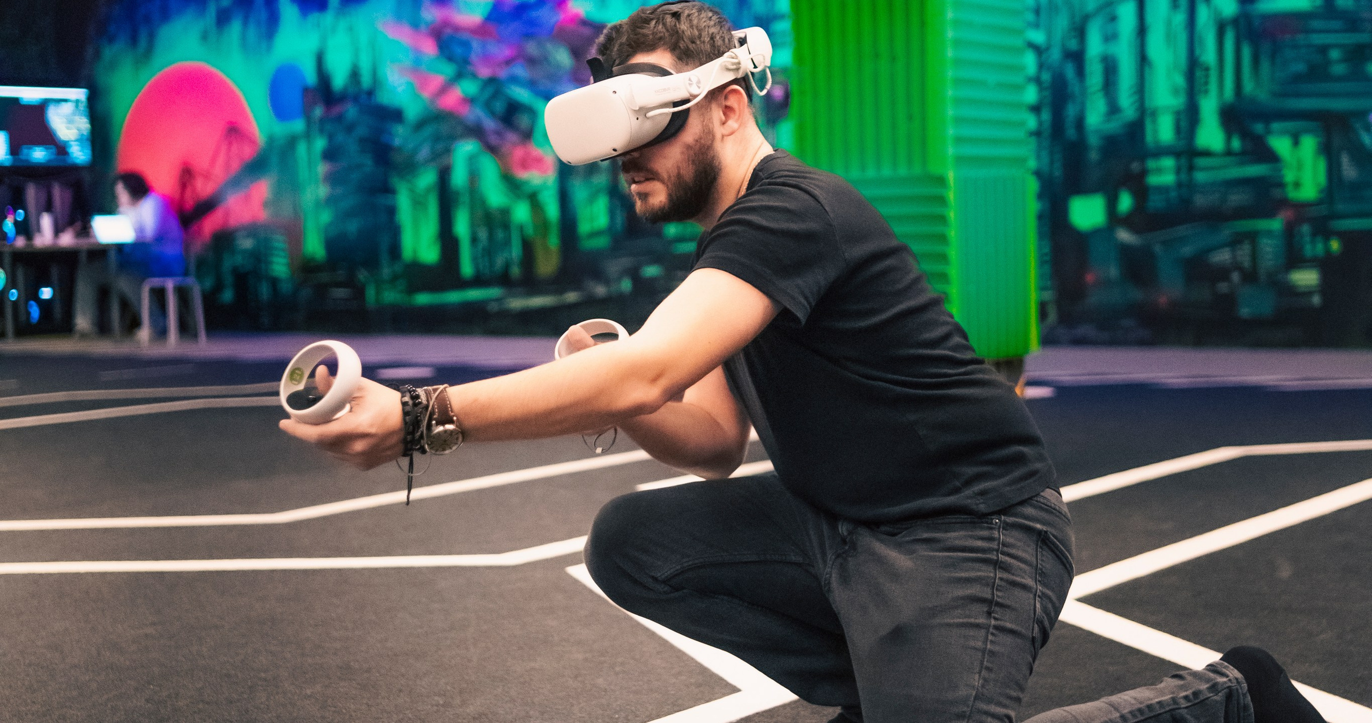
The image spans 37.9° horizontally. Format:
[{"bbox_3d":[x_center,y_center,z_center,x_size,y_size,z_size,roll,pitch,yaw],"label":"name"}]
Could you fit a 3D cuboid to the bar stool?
[{"bbox_3d":[-3.800,-0.362,14.800,0.380,0.500,0.380,2,5,44],"label":"bar stool"}]

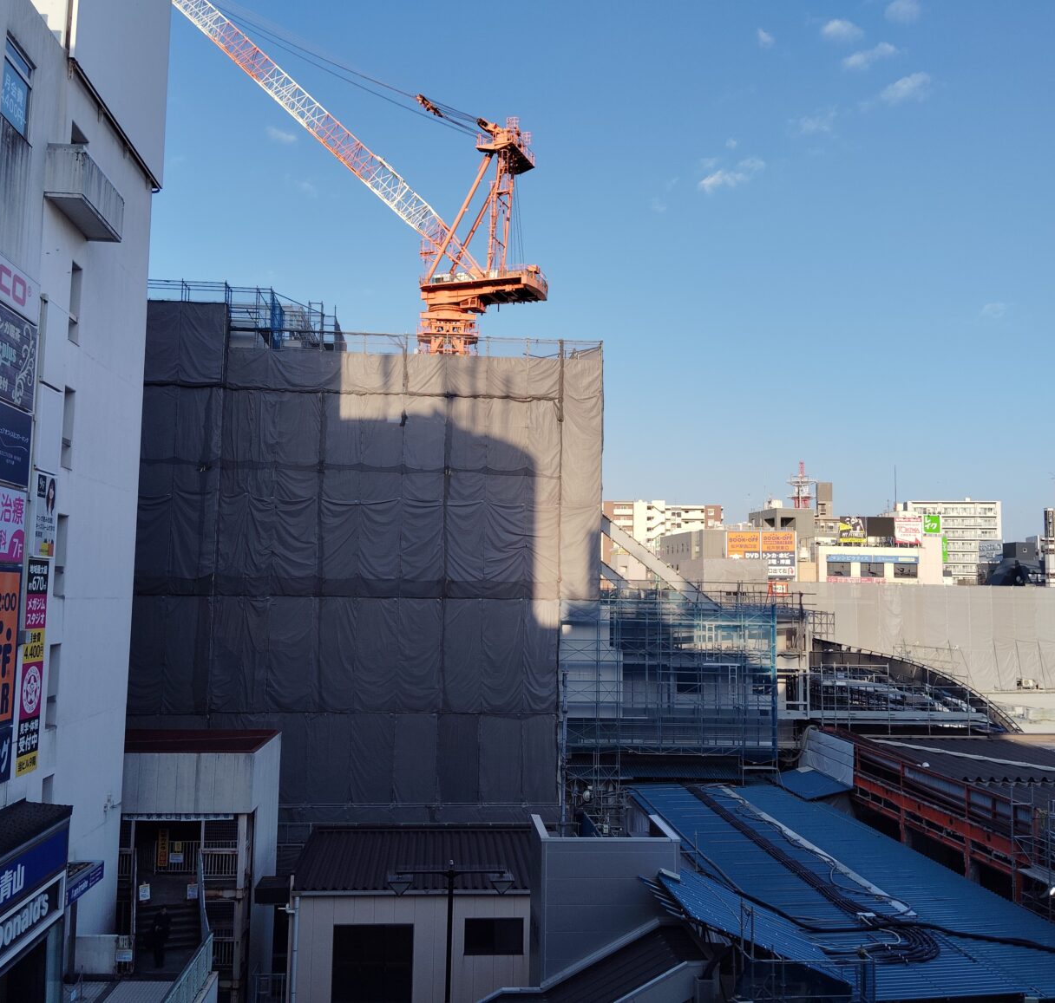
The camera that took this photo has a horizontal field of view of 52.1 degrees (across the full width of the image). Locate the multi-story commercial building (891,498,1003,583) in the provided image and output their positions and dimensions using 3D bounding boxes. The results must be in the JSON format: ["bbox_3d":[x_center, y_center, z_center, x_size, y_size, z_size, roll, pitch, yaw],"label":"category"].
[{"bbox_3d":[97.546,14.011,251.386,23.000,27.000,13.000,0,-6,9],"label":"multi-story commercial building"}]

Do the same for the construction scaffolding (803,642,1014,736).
[{"bbox_3d":[17.506,8.720,50.493,9.400,4.200,2.800,1,-5,-2],"label":"construction scaffolding"}]

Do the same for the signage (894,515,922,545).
[{"bbox_3d":[44.127,3.335,125.199,3.200,3.300,0.400,1,-5,3],"label":"signage"}]

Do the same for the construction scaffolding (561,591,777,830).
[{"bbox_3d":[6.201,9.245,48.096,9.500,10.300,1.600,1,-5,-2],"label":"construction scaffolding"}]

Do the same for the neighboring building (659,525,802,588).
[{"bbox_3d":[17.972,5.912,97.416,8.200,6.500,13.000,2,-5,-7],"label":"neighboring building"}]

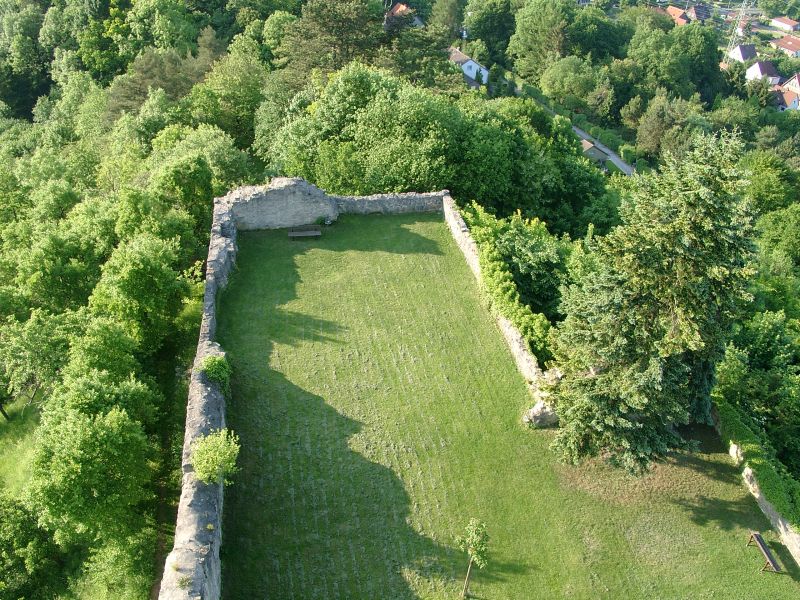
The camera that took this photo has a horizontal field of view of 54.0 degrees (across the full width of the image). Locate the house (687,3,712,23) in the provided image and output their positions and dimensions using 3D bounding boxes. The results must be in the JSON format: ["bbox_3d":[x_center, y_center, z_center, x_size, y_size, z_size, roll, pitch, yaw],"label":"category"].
[{"bbox_3d":[152.555,-144.786,399.664,9.800,9.200,8.800,-8,37,-17],"label":"house"}]

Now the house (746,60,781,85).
[{"bbox_3d":[151.062,-94.663,327.948,8.200,9.000,8.500,-8,37,-17],"label":"house"}]

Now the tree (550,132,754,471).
[{"bbox_3d":[11.191,-0.111,32.041,6.800,14.800,6.800,4,35,0],"label":"tree"}]

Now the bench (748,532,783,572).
[{"bbox_3d":[14.113,9.958,30.263,0.520,0.750,1.650,-2,36,-9],"label":"bench"}]

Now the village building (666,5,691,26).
[{"bbox_3d":[134.315,-136.967,383.019,8.700,9.000,10.800,-13,38,-23],"label":"village building"}]

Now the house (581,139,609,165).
[{"bbox_3d":[35.813,-27.735,149.076,6.500,4.200,4.500,-9,37,-18],"label":"house"}]

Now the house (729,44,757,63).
[{"bbox_3d":[150.924,-107.429,346.114,8.500,9.000,9.300,-8,37,-17],"label":"house"}]

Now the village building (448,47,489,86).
[{"bbox_3d":[16.574,-61.237,206.543,9.500,7.000,9.800,-11,38,-20],"label":"village building"}]

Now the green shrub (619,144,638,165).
[{"bbox_3d":[43.990,-27.915,151.280,3.300,3.000,3.300,16,37,16],"label":"green shrub"}]

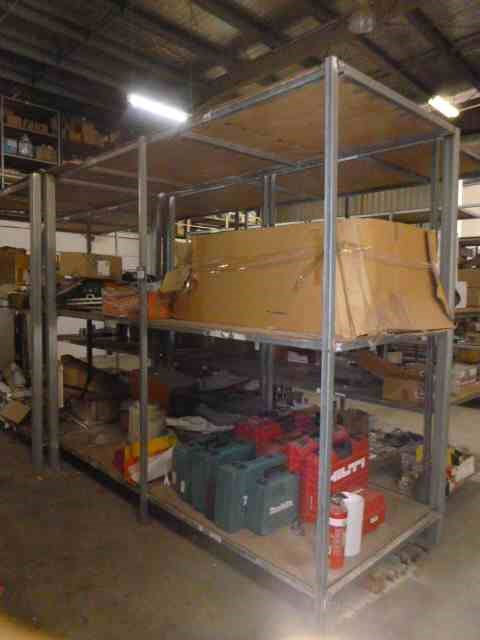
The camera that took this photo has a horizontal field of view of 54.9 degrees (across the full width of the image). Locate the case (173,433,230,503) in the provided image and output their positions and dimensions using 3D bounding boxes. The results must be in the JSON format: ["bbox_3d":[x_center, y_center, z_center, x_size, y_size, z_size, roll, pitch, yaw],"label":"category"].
[{"bbox_3d":[-0.206,0.928,2.978,0.400,0.340,0.140,-3,6,-43],"label":"case"}]

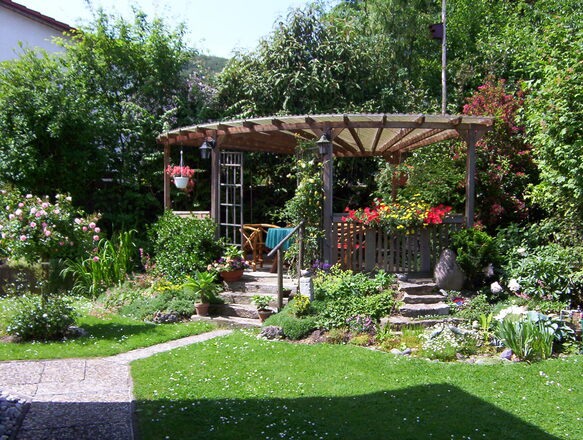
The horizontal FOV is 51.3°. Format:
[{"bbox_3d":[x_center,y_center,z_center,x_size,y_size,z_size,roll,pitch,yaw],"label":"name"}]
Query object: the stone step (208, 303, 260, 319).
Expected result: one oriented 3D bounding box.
[{"bbox_3d":[-0.818,1.315,8.720,0.760,0.120,0.400,1,4,20],"label":"stone step"}]

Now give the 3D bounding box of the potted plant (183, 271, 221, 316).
[{"bbox_3d":[-1.288,1.052,8.700,0.540,0.640,0.520,0,1,0],"label":"potted plant"}]

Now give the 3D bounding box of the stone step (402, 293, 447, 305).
[{"bbox_3d":[1.976,1.186,9.030,0.640,0.120,0.360,0,4,0],"label":"stone step"}]

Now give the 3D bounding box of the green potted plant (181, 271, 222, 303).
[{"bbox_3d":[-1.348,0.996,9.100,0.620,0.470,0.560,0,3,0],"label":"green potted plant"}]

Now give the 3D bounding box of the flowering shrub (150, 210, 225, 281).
[{"bbox_3d":[-1.657,0.414,9.500,1.150,1.120,1.100,0,1,0],"label":"flowering shrub"}]

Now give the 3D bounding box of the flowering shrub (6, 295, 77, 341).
[{"bbox_3d":[-3.456,1.348,8.400,0.940,0.580,0.840,0,3,0],"label":"flowering shrub"}]

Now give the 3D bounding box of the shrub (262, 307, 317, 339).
[{"bbox_3d":[-0.013,1.388,8.150,0.750,0.360,0.600,0,1,0],"label":"shrub"}]

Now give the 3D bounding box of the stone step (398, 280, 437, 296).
[{"bbox_3d":[1.928,1.048,9.300,0.600,0.170,0.420,0,1,-18],"label":"stone step"}]

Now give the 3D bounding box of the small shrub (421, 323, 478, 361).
[{"bbox_3d":[1.871,1.417,7.150,0.700,0.290,0.520,0,4,0],"label":"small shrub"}]

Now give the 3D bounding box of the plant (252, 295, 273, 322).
[{"bbox_3d":[-0.410,1.252,8.600,0.280,0.370,0.270,0,3,0],"label":"plant"}]

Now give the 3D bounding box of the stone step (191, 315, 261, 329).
[{"bbox_3d":[-0.877,1.429,8.600,1.100,0.140,0.420,1,1,21],"label":"stone step"}]

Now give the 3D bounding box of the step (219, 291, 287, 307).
[{"bbox_3d":[-0.590,1.181,9.200,1.000,0.130,0.420,1,4,17],"label":"step"}]

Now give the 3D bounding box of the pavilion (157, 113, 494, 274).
[{"bbox_3d":[0.383,-0.475,10.990,5.600,2.480,3.600,1,3,12],"label":"pavilion"}]

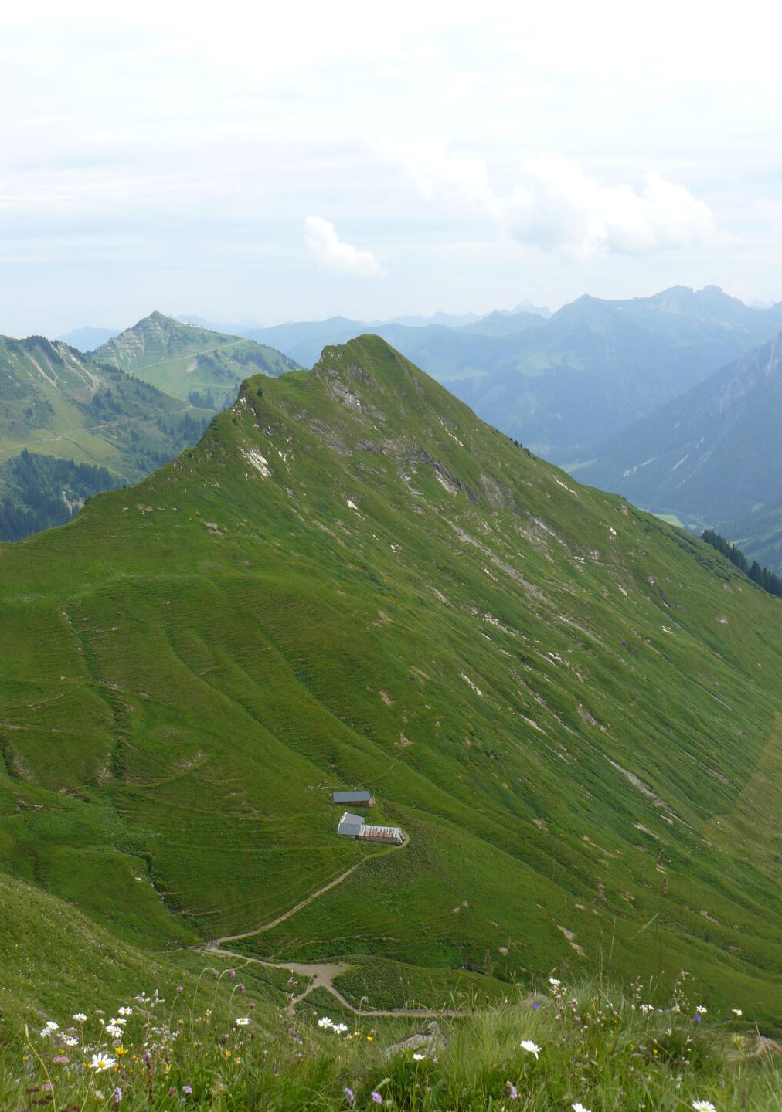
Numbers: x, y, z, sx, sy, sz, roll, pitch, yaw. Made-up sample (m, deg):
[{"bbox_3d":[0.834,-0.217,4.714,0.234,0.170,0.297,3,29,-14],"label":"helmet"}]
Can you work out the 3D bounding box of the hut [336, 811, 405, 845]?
[{"bbox_3d":[-7.400,103.390,437.900,24.200,5.800,11.000,2,11,9],"label":"hut"}]

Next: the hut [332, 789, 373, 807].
[{"bbox_3d":[-14.800,94.670,452.980,14.500,4.600,7.500,-1,11,-3],"label":"hut"}]

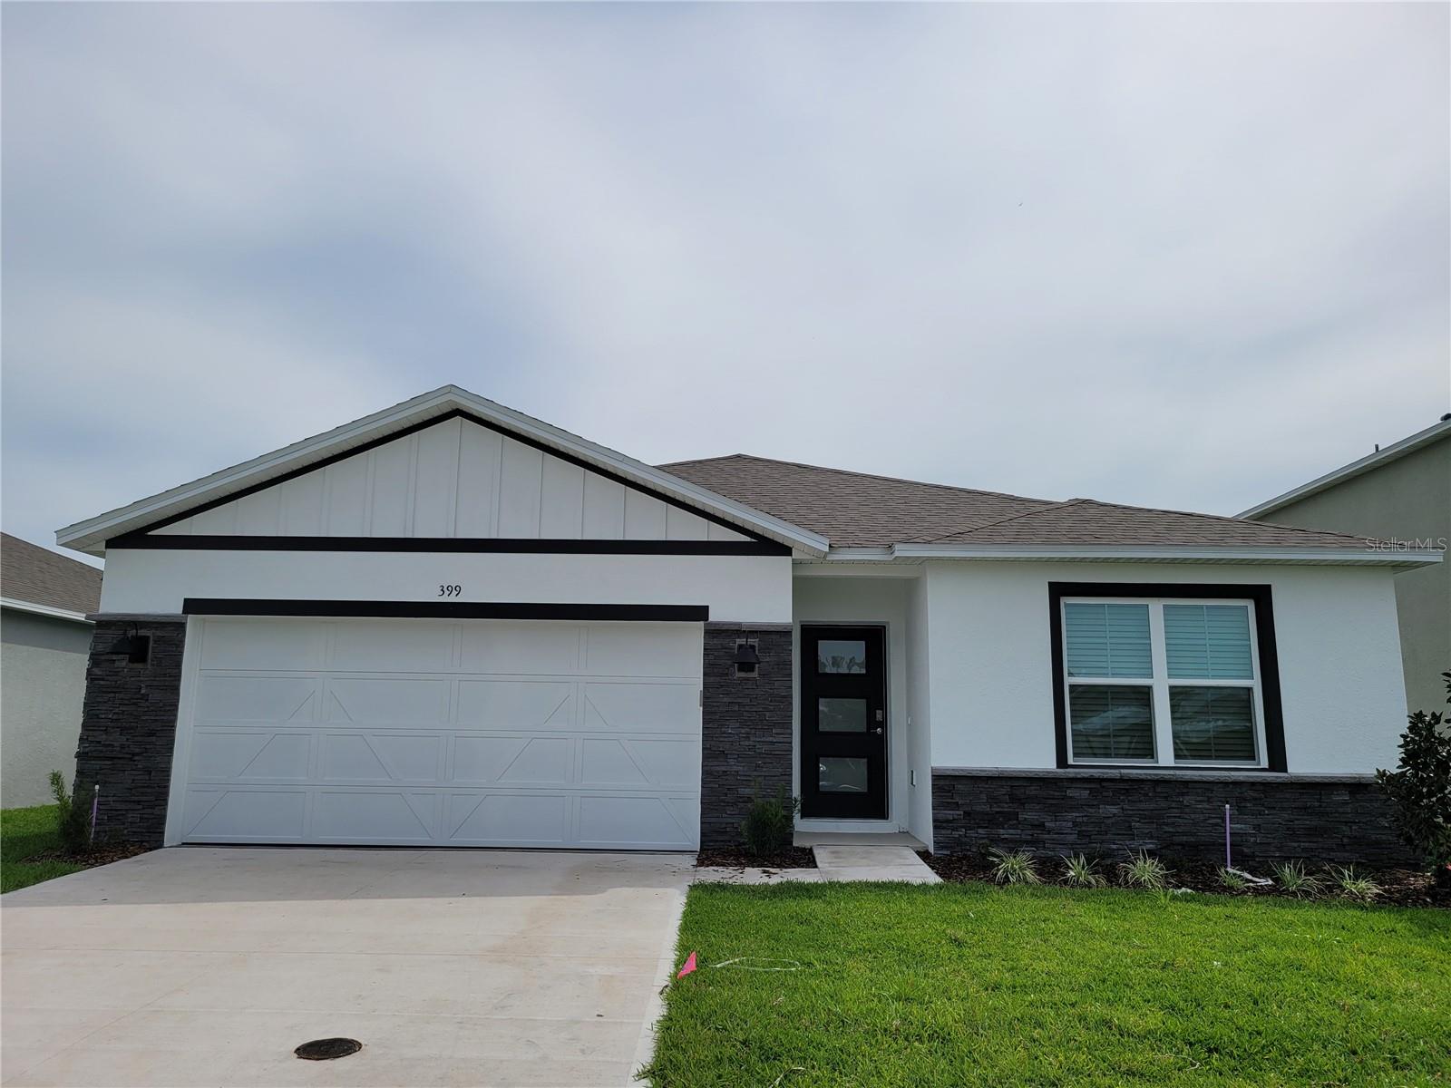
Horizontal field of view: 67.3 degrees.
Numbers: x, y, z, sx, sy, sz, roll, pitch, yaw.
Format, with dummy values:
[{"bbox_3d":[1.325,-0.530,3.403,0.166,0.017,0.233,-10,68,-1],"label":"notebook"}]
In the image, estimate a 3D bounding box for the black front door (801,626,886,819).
[{"bbox_3d":[1.271,1.899,11.663,0.917,2.041,0.080,1,-10,1],"label":"black front door"}]

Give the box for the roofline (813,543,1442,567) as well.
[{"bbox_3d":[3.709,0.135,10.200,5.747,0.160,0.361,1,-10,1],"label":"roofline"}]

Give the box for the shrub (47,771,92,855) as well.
[{"bbox_3d":[-5.818,2.379,9.663,0.396,0.707,0.401,1,-10,1],"label":"shrub"}]

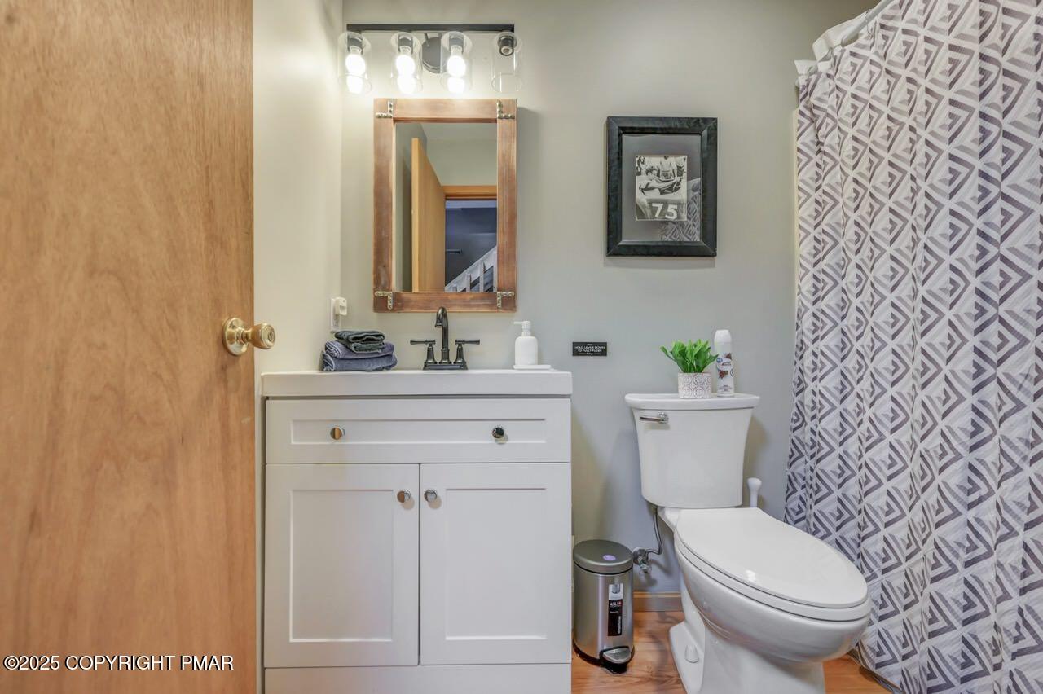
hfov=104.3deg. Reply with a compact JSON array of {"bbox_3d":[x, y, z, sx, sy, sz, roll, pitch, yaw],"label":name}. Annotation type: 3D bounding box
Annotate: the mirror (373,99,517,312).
[{"bbox_3d":[-0.272,-0.505,1.457,0.508,0.762,0.026,0,0,-1],"label":"mirror"}]

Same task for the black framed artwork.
[{"bbox_3d":[0.503,-0.573,1.461,0.394,0.499,0.030,0,0,-1],"label":"black framed artwork"}]

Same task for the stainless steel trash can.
[{"bbox_3d":[0.265,0.804,1.291,0.190,0.305,0.217,0,0,-10],"label":"stainless steel trash can"}]

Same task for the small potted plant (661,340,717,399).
[{"bbox_3d":[0.547,0.069,1.320,0.185,0.190,0.175,0,0,23],"label":"small potted plant"}]

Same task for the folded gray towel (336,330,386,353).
[{"bbox_3d":[-0.521,-0.016,1.305,0.147,0.073,0.130,0,0,-6],"label":"folded gray towel"}]

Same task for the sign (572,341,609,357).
[{"bbox_3d":[0.249,0.008,1.471,0.128,0.052,0.005,0,0,-1],"label":"sign"}]

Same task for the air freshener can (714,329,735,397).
[{"bbox_3d":[0.677,0.053,1.347,0.057,0.217,0.057,0,0,23],"label":"air freshener can"}]

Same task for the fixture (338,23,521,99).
[{"bbox_3d":[-0.303,-0.993,1.385,0.607,0.218,0.163,0,0,-1],"label":"fixture"}]

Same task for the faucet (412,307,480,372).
[{"bbox_3d":[-0.262,-0.027,1.360,0.239,0.214,0.148,0,0,-1],"label":"faucet"}]

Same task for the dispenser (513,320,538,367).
[{"bbox_3d":[0.016,-0.013,1.390,0.083,0.153,0.078,0,0,-3],"label":"dispenser"}]

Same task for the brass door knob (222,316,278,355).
[{"bbox_3d":[-0.489,-0.019,0.742,0.064,0.068,0.067,0,0,-2],"label":"brass door knob"}]

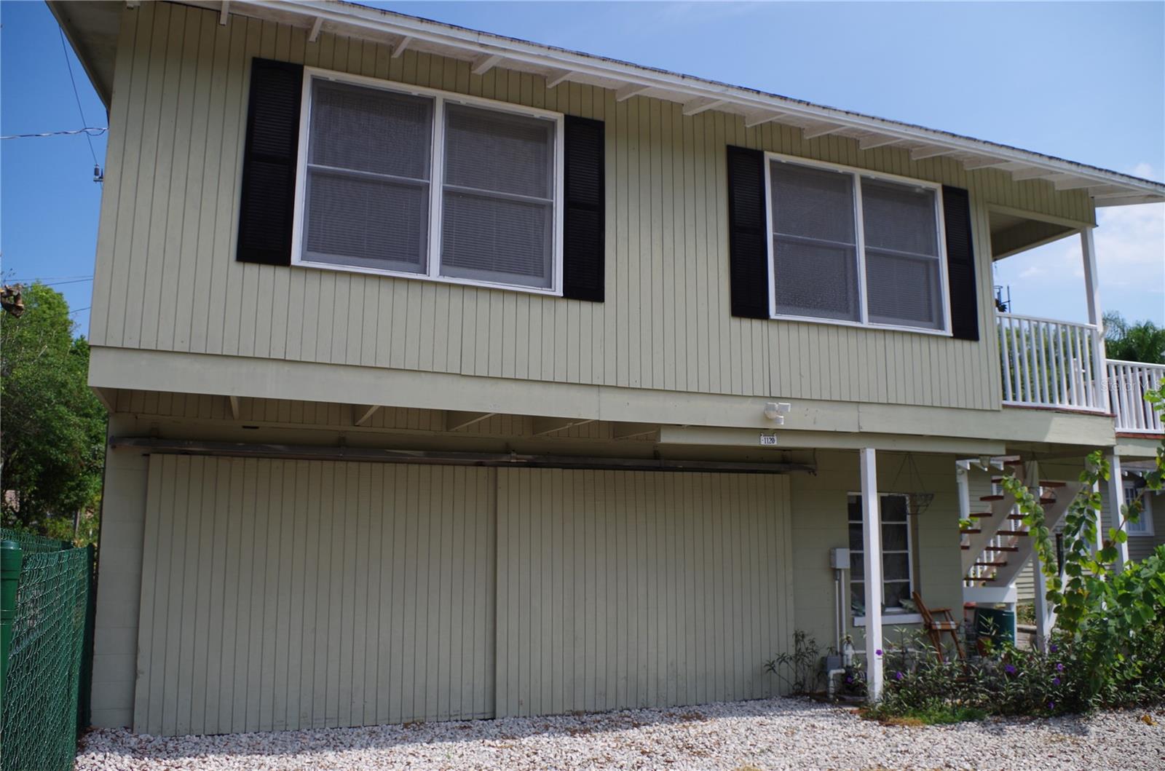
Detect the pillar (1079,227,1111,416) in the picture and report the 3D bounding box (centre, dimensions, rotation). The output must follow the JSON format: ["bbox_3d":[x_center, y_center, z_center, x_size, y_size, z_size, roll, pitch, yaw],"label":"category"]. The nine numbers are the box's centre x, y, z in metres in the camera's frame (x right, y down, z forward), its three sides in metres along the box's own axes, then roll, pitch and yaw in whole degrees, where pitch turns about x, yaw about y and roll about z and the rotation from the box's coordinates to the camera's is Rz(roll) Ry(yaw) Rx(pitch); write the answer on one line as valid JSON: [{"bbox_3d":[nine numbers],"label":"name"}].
[{"bbox_3d":[5.254,-0.683,8.963,0.092,1.949,0.092,4,-10,-20],"label":"pillar"}]

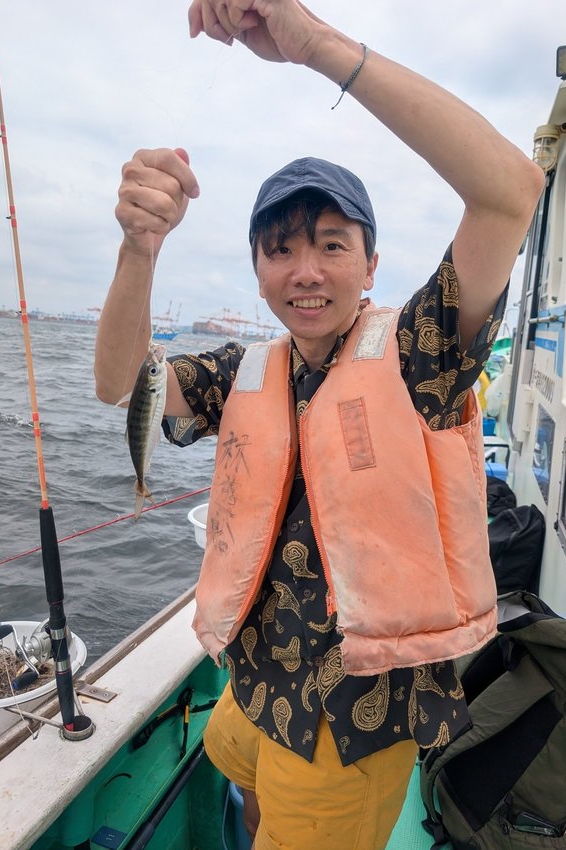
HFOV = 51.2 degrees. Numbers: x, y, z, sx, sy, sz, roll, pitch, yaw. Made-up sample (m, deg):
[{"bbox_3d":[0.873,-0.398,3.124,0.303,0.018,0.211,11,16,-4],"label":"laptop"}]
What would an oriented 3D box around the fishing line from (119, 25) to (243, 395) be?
[{"bbox_3d":[-0.110,-0.234,0.640,0.130,0.390,0.080,5,9,5],"label":"fishing line"}]

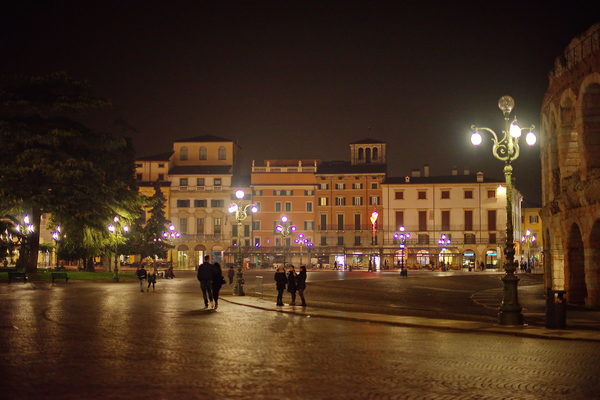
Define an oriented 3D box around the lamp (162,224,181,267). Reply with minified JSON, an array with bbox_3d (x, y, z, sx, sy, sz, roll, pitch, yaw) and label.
[{"bbox_3d":[-16.352,6.363,106.696,1.750,6.200,1.750,0,-4,0],"label":"lamp"}]

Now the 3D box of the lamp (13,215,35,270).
[{"bbox_3d":[-27.591,4.735,83.849,1.750,6.200,1.750,0,-4,0],"label":"lamp"}]

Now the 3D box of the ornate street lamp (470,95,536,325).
[{"bbox_3d":[5.518,0.244,22.563,1.780,6.200,1.750,0,-4,0],"label":"ornate street lamp"}]

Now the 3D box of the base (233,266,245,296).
[{"bbox_3d":[-3.514,4.719,48.705,0.700,1.750,0.700,0,-4,0],"label":"base"}]

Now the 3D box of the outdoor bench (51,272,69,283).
[{"bbox_3d":[-22.177,7.218,77.033,1.500,0.850,0.650,1,-5,-11],"label":"outdoor bench"}]

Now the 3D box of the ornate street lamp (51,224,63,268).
[{"bbox_3d":[-30.851,6.363,106.696,1.650,6.200,1.650,0,-4,0],"label":"ornate street lamp"}]

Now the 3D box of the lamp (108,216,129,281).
[{"bbox_3d":[-17.181,4.691,79.123,1.750,6.200,1.750,0,-4,0],"label":"lamp"}]

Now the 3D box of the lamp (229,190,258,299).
[{"bbox_3d":[-3.385,2.501,48.879,1.750,6.200,1.750,0,-4,0],"label":"lamp"}]

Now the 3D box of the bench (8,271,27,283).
[{"bbox_3d":[-26.086,7.237,77.033,1.600,0.850,0.650,1,-5,-11],"label":"bench"}]

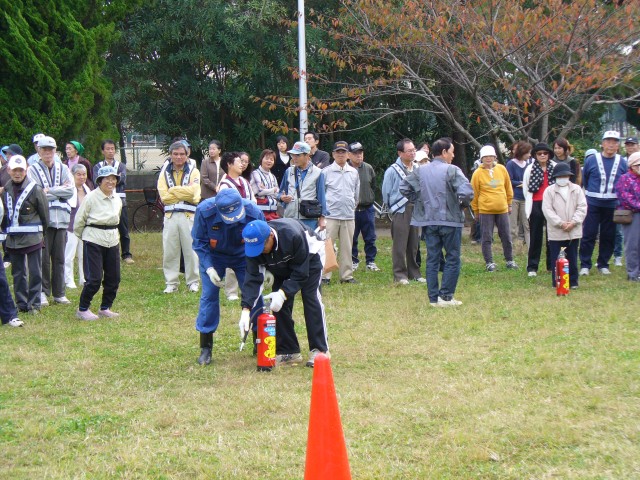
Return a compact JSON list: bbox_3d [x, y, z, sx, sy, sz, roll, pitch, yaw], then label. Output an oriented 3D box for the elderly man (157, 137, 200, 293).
[{"bbox_3d":[-1.612,-0.268,14.535,0.520,1.690,0.370,-2,4,-5],"label":"elderly man"}]

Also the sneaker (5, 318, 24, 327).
[{"bbox_3d":[-2.922,0.784,12.200,0.270,0.100,0.100,2,6,40],"label":"sneaker"}]

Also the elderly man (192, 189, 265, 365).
[{"bbox_3d":[-0.699,0.274,9.850,0.600,1.320,0.750,-2,5,-13],"label":"elderly man"}]

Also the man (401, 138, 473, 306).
[{"bbox_3d":[1.180,-0.191,12.744,0.680,1.652,0.380,1,5,23],"label":"man"}]

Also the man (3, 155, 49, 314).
[{"bbox_3d":[-3.033,-0.062,13.138,0.500,1.620,0.380,0,5,13],"label":"man"}]

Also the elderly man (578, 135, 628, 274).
[{"bbox_3d":[3.453,-0.449,15.484,0.560,1.720,0.370,-1,4,8],"label":"elderly man"}]

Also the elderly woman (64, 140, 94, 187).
[{"bbox_3d":[-3.096,-0.423,16.234,0.450,1.658,0.300,2,5,30],"label":"elderly woman"}]

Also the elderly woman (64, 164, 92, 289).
[{"bbox_3d":[-2.971,-0.166,15.692,0.440,1.500,0.350,-4,5,-35],"label":"elderly woman"}]

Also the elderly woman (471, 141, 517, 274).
[{"bbox_3d":[2.202,-0.412,16.190,0.540,1.570,0.360,-2,4,-4],"label":"elderly woman"}]

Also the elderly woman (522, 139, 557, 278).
[{"bbox_3d":[2.659,-0.375,15.304,0.460,1.574,0.320,0,5,9],"label":"elderly woman"}]

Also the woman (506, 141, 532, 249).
[{"bbox_3d":[2.774,-0.563,17.739,0.440,1.580,0.360,-4,5,-32],"label":"woman"}]

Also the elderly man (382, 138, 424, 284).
[{"bbox_3d":[0.950,-0.343,14.682,0.500,1.650,0.340,-5,6,-40],"label":"elderly man"}]

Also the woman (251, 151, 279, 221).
[{"bbox_3d":[-0.659,-0.304,15.138,0.430,1.538,0.300,-2,5,-14],"label":"woman"}]

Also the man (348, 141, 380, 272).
[{"bbox_3d":[0.557,-0.427,16.009,0.480,1.616,0.320,-1,5,-7],"label":"man"}]

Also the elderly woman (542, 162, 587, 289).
[{"bbox_3d":[2.698,-0.172,14.066,0.490,1.366,0.320,0,5,9],"label":"elderly woman"}]

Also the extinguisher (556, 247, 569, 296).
[{"bbox_3d":[2.531,0.327,13.284,0.150,0.502,0.150,-1,5,0],"label":"extinguisher"}]

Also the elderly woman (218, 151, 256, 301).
[{"bbox_3d":[-0.892,-0.151,13.790,0.460,1.570,0.350,-4,5,-32],"label":"elderly woman"}]

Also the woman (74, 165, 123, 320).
[{"bbox_3d":[-2.204,0.020,12.692,0.460,1.510,0.380,-5,6,-40],"label":"woman"}]

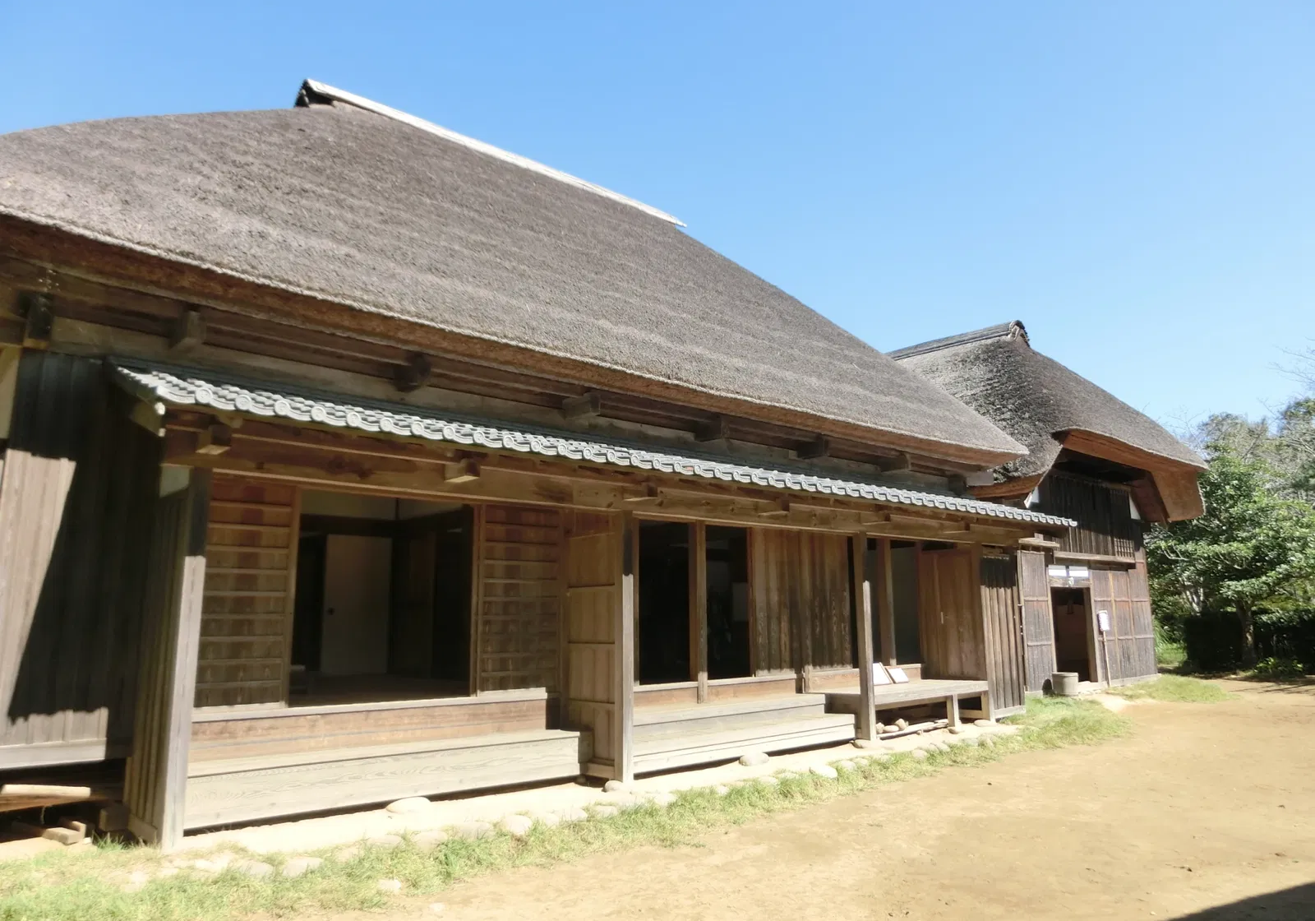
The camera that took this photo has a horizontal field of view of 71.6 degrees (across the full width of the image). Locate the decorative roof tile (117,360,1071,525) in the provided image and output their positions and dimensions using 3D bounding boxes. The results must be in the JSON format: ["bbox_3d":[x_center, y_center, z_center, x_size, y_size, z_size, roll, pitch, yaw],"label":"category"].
[{"bbox_3d":[1.120,0.179,10.236,12.507,0.660,1.518,9,-14,-41],"label":"decorative roof tile"}]

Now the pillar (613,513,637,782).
[{"bbox_3d":[-0.311,1.700,8.478,0.135,2.430,0.120,9,-14,-41],"label":"pillar"}]

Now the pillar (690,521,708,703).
[{"bbox_3d":[0.460,1.704,10.463,0.132,2.112,0.124,9,-14,-41],"label":"pillar"}]

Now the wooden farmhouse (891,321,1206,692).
[{"bbox_3d":[6.889,1.021,21.032,8.415,7.804,7.755,9,-14,-41],"label":"wooden farmhouse"}]

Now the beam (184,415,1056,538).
[{"bbox_3d":[1.236,0.583,10.112,12.243,0.297,0.140,9,-14,-41],"label":"beam"}]

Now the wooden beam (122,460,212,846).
[{"bbox_3d":[-3.402,1.321,6.338,0.127,2.425,0.990,9,-14,-41],"label":"wooden beam"}]

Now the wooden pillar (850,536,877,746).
[{"bbox_3d":[2.486,2.088,10.946,0.129,2.409,0.124,9,-14,-41],"label":"wooden pillar"}]

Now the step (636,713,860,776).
[{"bbox_3d":[0.878,2.915,9.569,3.366,0.281,0.462,9,-14,-41],"label":"step"}]

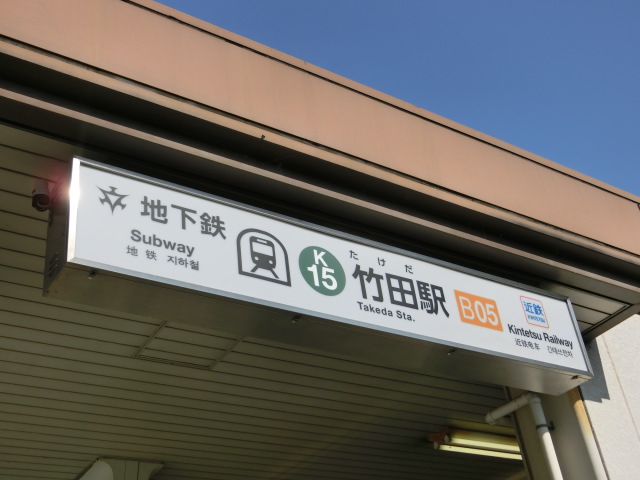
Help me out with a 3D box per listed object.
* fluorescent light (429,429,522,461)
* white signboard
[{"bbox_3d":[1.526,1.847,7.420,1.240,0.104,0.235,15,-40,-30],"label":"fluorescent light"},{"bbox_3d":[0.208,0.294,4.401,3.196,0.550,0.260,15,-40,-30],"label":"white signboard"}]

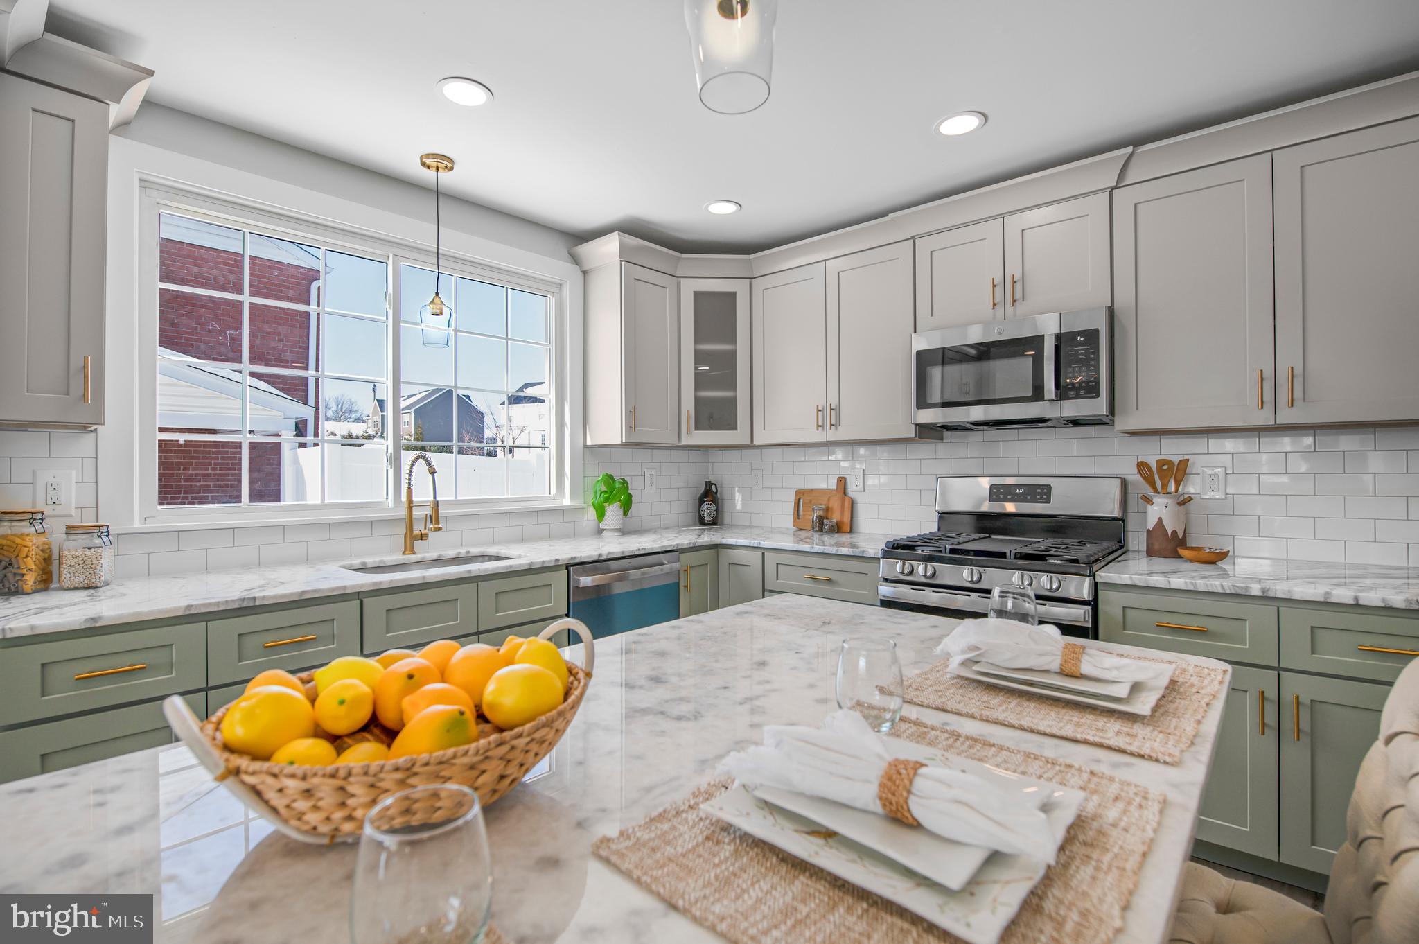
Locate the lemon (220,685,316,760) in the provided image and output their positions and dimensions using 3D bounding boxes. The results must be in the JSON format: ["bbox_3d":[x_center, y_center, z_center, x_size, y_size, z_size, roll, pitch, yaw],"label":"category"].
[{"bbox_3d":[-0.393,0.222,0.560,0.078,0.064,0.064,0,0,-35],"label":"lemon"}]

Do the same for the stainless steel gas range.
[{"bbox_3d":[1.199,0.637,2.585,0.760,1.220,0.700,0,0,41],"label":"stainless steel gas range"}]

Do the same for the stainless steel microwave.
[{"bbox_3d":[1.314,-0.410,2.700,0.760,0.415,0.400,0,0,41],"label":"stainless steel microwave"}]

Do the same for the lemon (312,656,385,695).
[{"bbox_3d":[-0.389,0.225,0.680,0.074,0.058,0.058,0,0,-30],"label":"lemon"}]

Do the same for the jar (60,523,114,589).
[{"bbox_3d":[-1.794,0.244,1.807,0.108,0.172,0.108,0,0,-38],"label":"jar"}]

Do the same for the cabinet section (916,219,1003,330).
[{"bbox_3d":[1.187,-0.839,2.877,0.379,0.445,0.315,0,-1,40],"label":"cabinet section"}]

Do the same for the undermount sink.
[{"bbox_3d":[-1.046,0.455,2.421,0.440,0.210,0.670,0,0,43],"label":"undermount sink"}]

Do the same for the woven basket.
[{"bbox_3d":[-0.292,0.255,0.635,0.330,0.160,0.385,0,0,44],"label":"woven basket"}]

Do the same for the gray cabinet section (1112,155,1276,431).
[{"bbox_3d":[1.803,-0.611,2.359,0.449,0.909,0.315,0,-1,40],"label":"gray cabinet section"}]

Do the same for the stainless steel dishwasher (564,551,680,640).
[{"bbox_3d":[-0.578,0.815,2.927,0.640,0.880,0.605,0,0,41],"label":"stainless steel dishwasher"}]

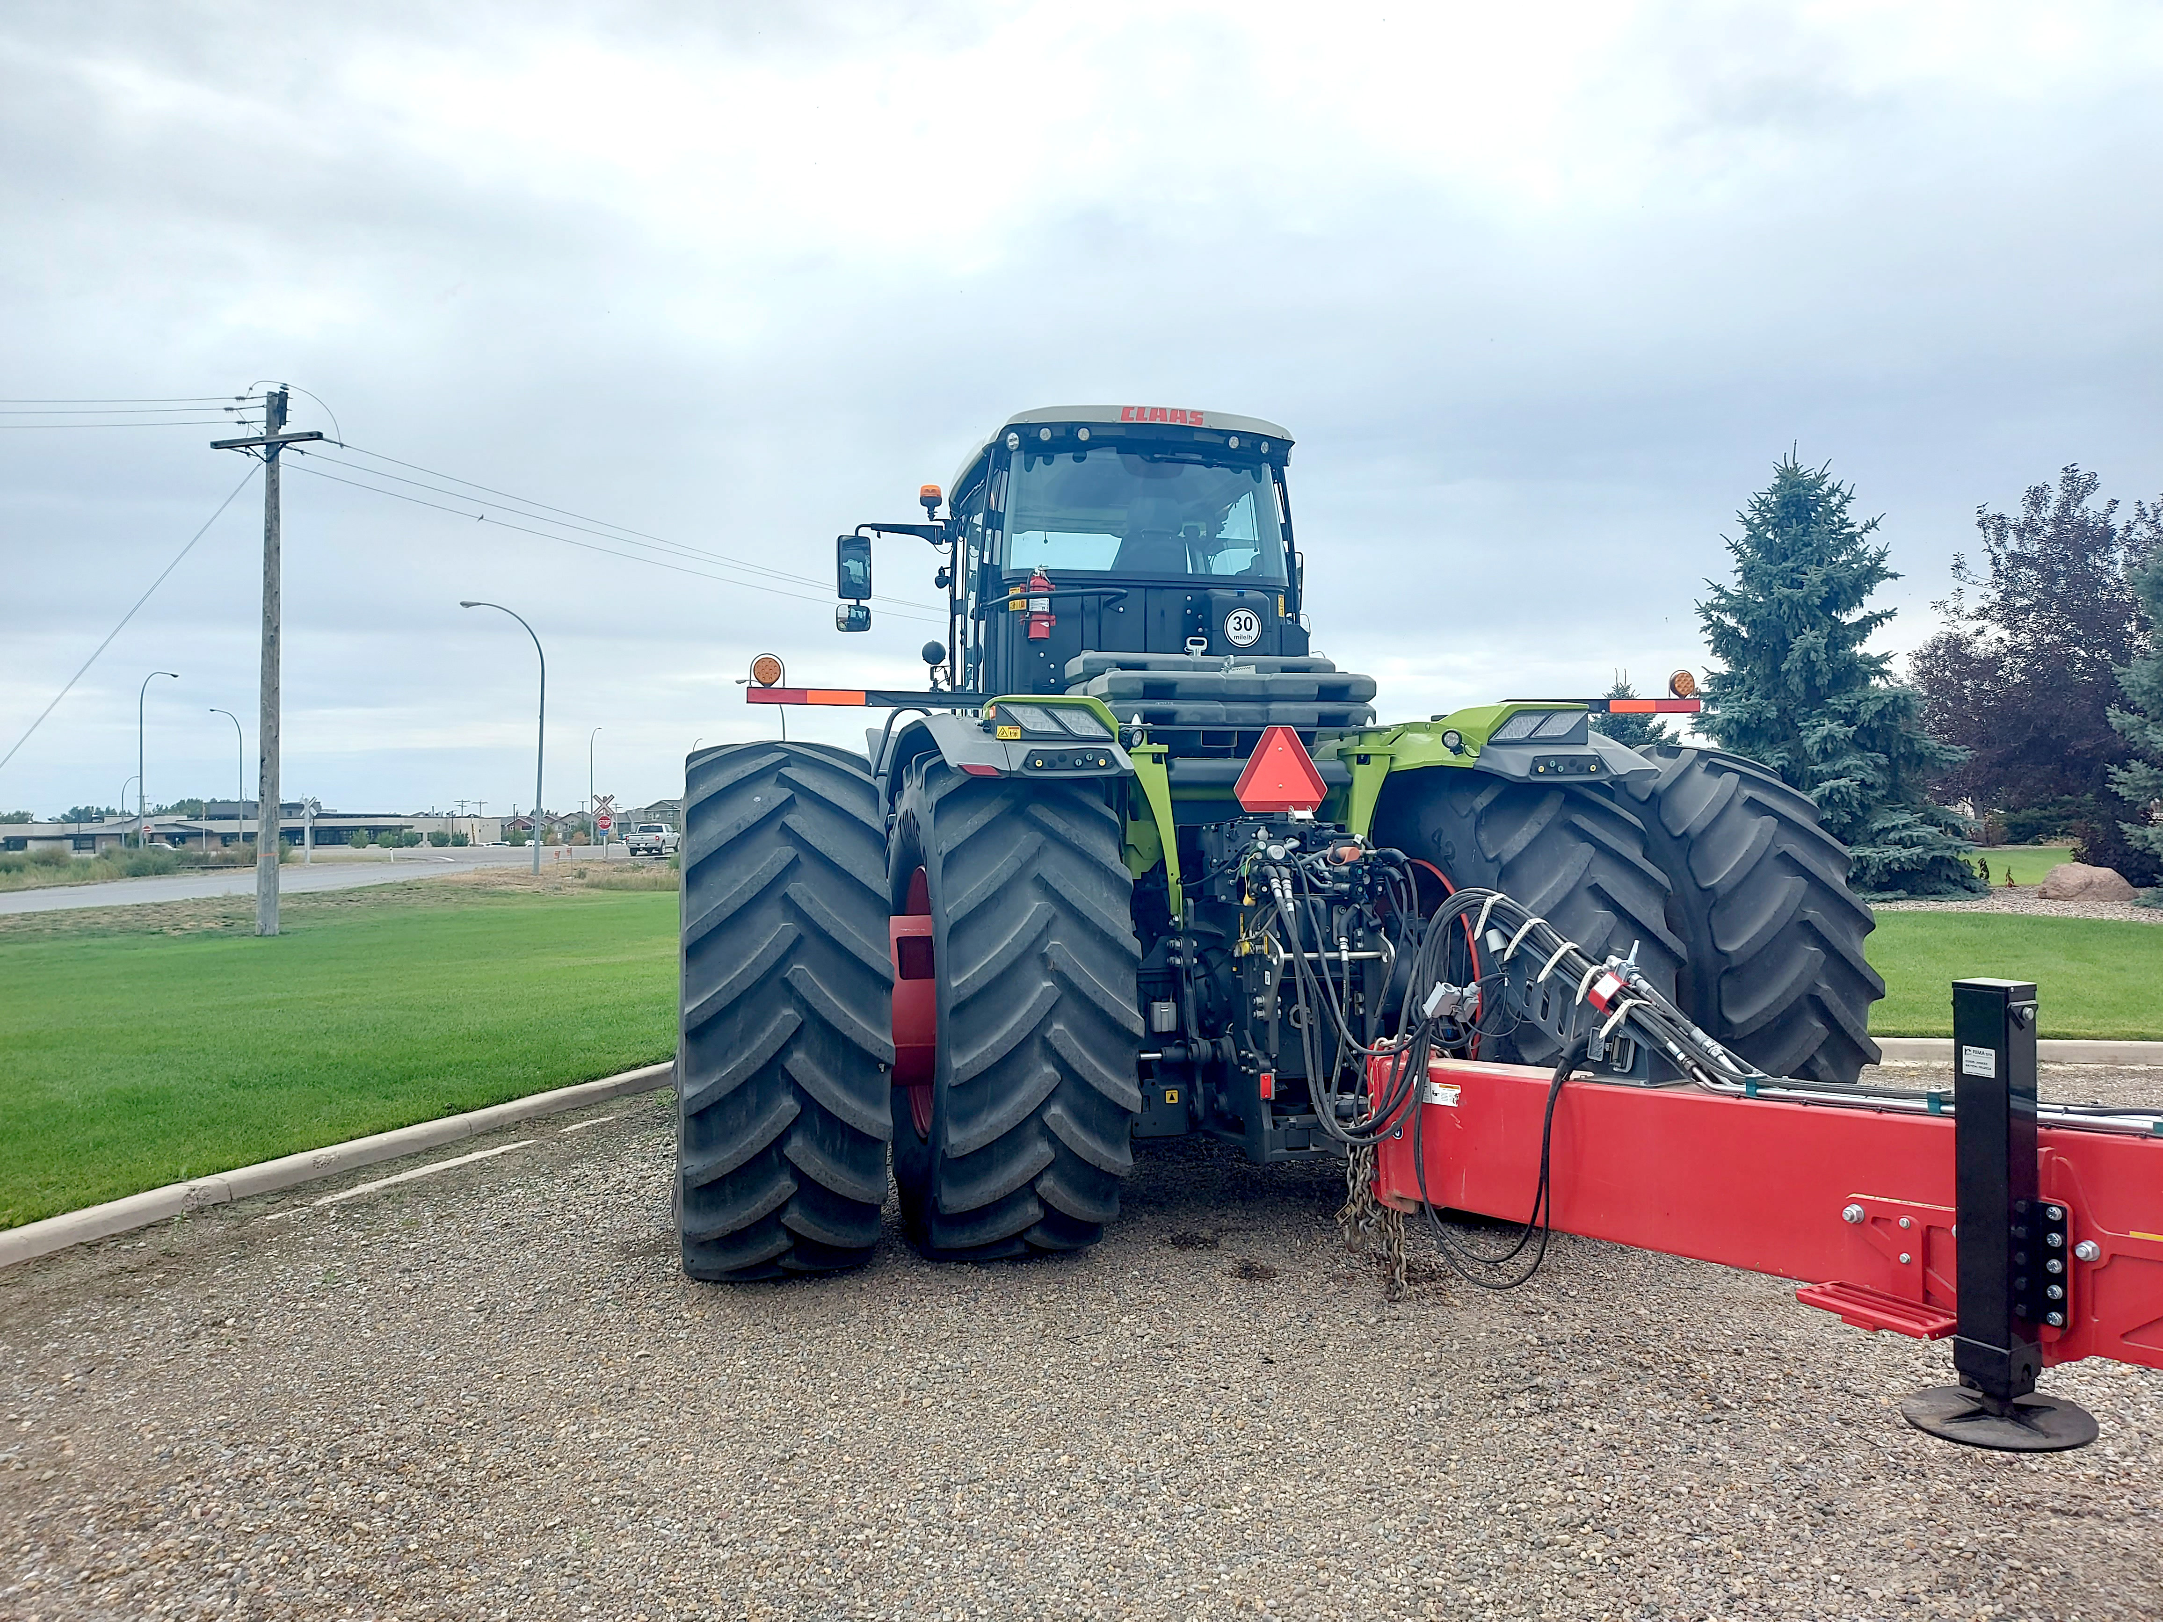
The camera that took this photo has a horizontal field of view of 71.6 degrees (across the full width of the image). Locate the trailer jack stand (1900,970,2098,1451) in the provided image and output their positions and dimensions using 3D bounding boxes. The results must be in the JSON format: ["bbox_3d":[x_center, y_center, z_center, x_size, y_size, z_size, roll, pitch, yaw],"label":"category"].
[{"bbox_3d":[2.662,1.133,4.364,0.490,1.266,0.490,0,-1,-31],"label":"trailer jack stand"}]

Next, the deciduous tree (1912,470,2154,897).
[{"bbox_3d":[23.213,-3.285,36.059,6.400,10.020,6.400,-1,-1,33],"label":"deciduous tree"}]

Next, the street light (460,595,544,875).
[{"bbox_3d":[-19.674,-2.456,50.951,2.860,9.400,0.320,0,-1,-5],"label":"street light"}]

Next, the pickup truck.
[{"bbox_3d":[-24.555,1.549,86.311,2.030,1.920,5.800,0,-1,-4],"label":"pickup truck"}]

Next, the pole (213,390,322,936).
[{"bbox_3d":[-13.247,-2.419,24.452,2.150,8.880,0.450,0,-1,15],"label":"pole"}]

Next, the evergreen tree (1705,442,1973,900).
[{"bbox_3d":[15.441,-2.938,32.055,6.600,9.370,6.600,0,-1,26],"label":"evergreen tree"}]

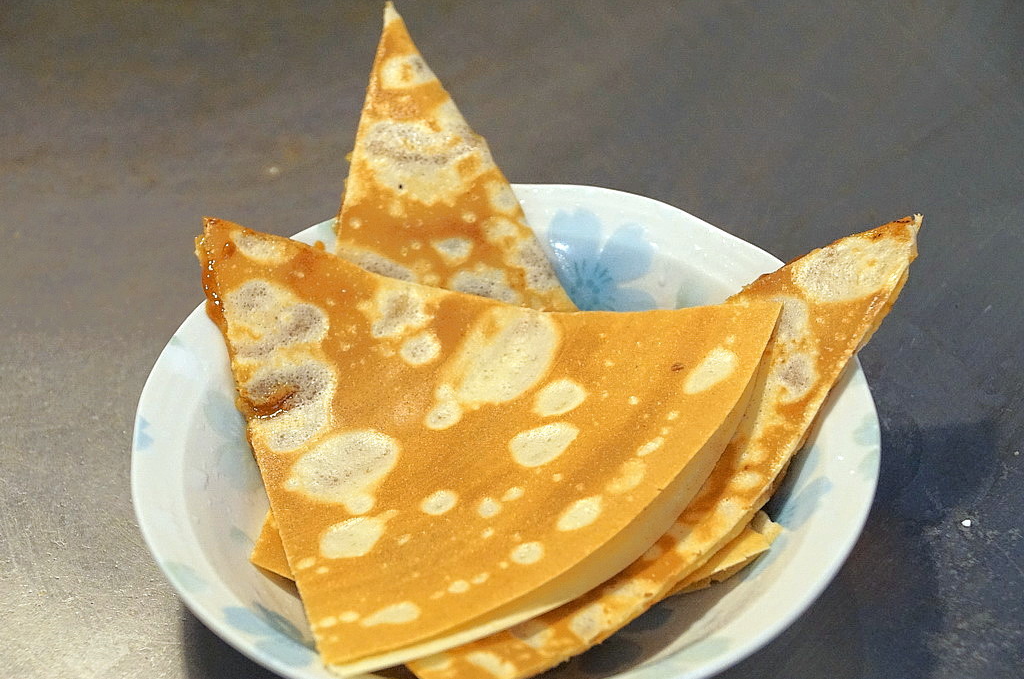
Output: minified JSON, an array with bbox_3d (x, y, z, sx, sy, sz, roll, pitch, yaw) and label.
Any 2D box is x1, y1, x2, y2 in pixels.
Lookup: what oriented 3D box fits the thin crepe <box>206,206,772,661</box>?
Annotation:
[{"bbox_3d":[-0.002,0.027,0.727,0.137,0.024,0.134,1,46,-7],"label":"thin crepe"}]

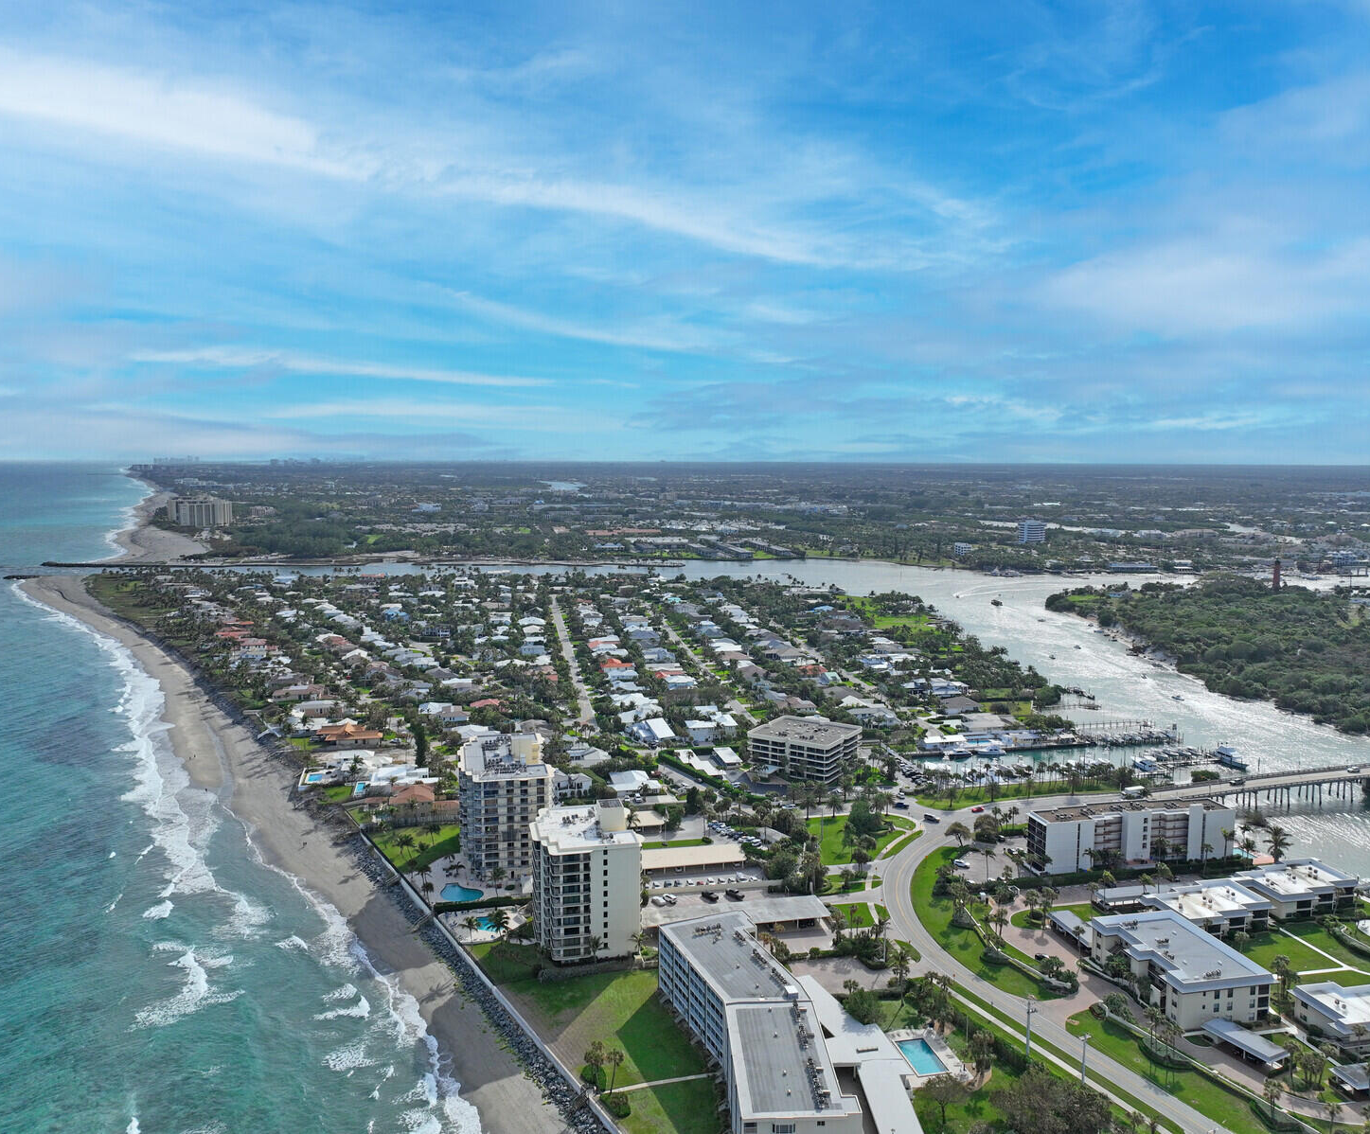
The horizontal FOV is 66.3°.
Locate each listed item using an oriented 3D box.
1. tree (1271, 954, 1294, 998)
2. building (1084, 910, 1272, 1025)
[{"bbox_3d":[135.430,92.980,237.810,4.820,10.820,4.820,0,6,0],"label":"tree"},{"bbox_3d":[113.800,92.600,243.490,24.000,9.500,35.000,-1,6,-13],"label":"building"}]

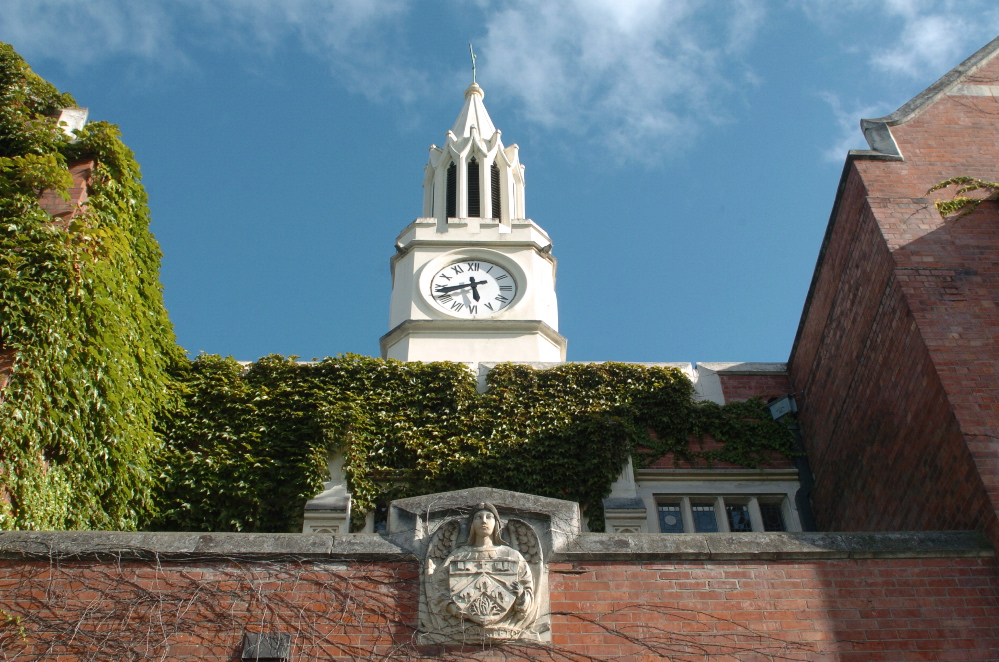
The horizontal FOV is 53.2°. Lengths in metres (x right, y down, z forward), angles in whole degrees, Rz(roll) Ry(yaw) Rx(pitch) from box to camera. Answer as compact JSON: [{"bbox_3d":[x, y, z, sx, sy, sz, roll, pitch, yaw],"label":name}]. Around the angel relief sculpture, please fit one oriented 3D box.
[{"bbox_3d":[-0.125,1.755,7.367,0.914,1.093,0.250,0,-44,-2],"label":"angel relief sculpture"}]

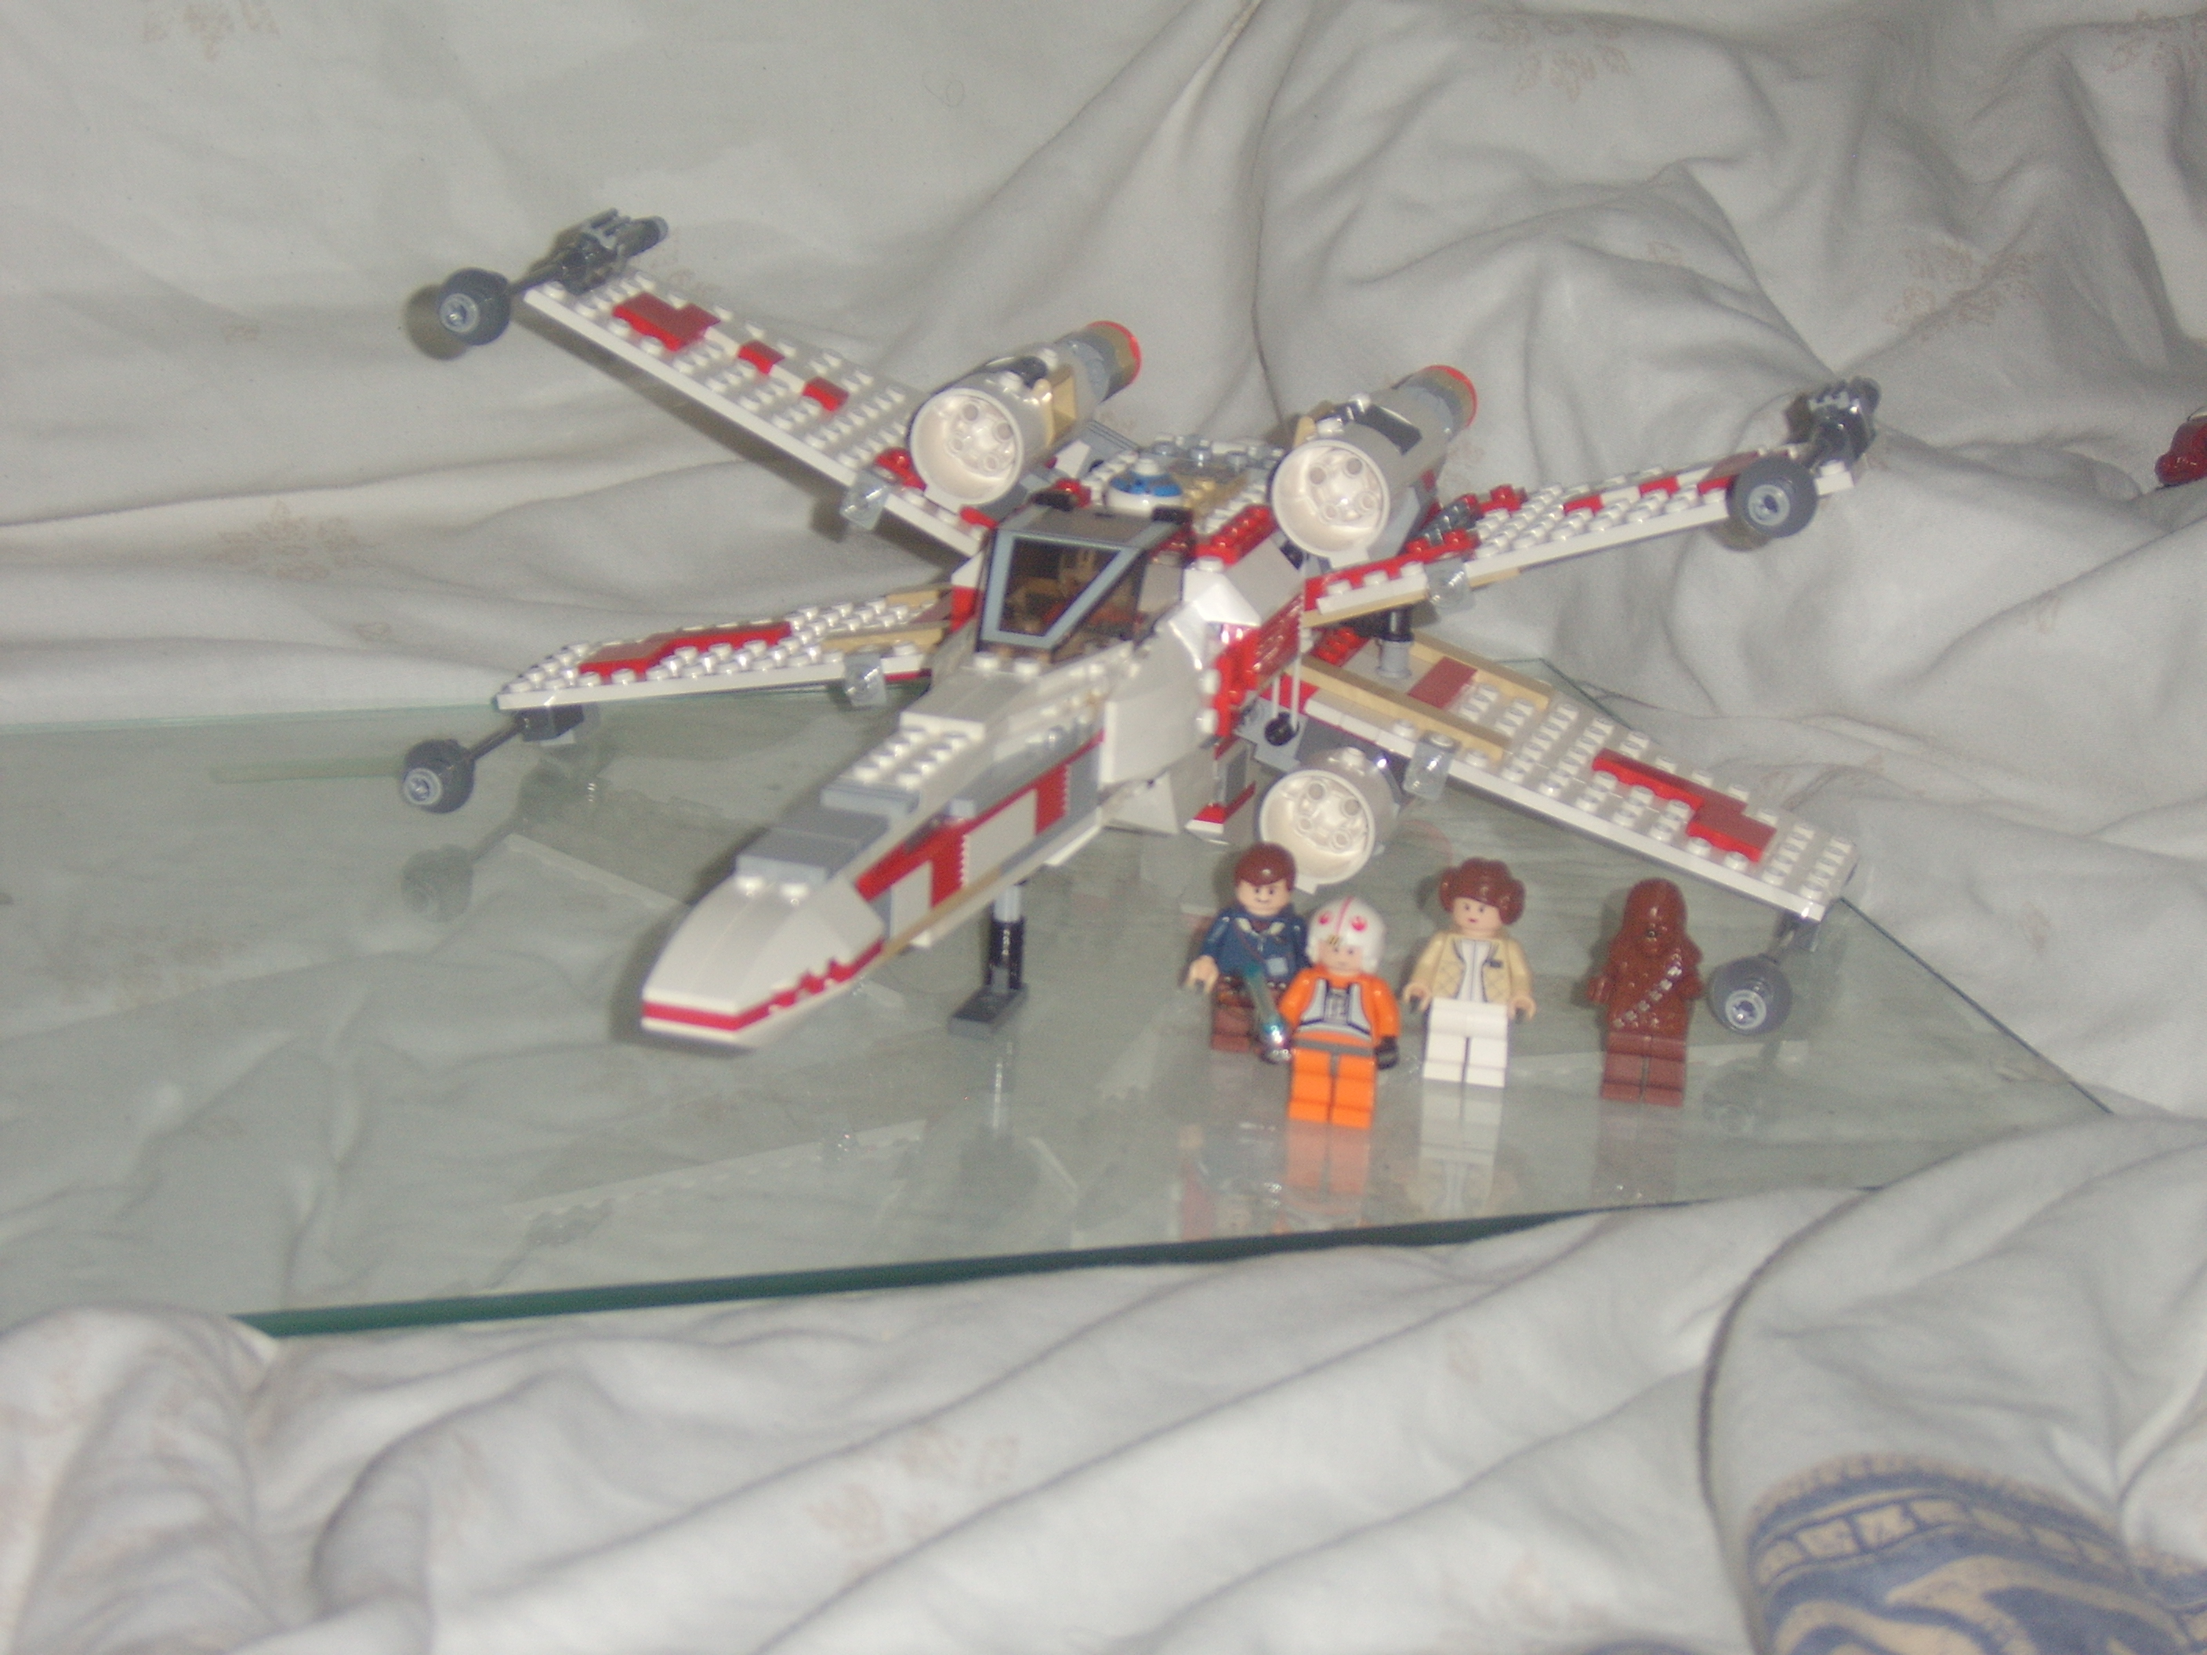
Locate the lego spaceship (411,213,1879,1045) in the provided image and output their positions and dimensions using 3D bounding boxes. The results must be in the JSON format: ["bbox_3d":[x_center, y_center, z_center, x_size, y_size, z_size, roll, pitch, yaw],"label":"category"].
[{"bbox_3d":[-0.014,-0.024,0.835,0.289,0.119,0.325,9,19,16],"label":"lego spaceship"}]

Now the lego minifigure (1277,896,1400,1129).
[{"bbox_3d":[0.043,0.033,0.813,0.024,0.042,0.016,6,19,7],"label":"lego minifigure"}]

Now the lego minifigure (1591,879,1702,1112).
[{"bbox_3d":[0.101,0.030,0.831,0.022,0.042,0.015,5,19,3],"label":"lego minifigure"}]

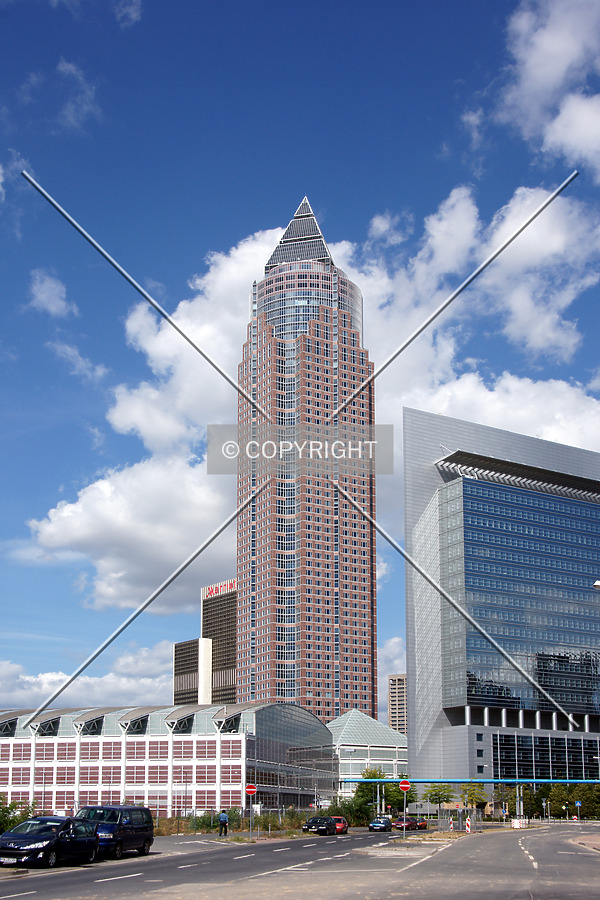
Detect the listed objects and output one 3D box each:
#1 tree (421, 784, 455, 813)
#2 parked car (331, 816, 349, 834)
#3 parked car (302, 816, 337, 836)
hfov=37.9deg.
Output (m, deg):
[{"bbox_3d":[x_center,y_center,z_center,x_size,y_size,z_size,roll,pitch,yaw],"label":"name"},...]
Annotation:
[{"bbox_3d":[27.032,69.103,172.000,6.300,6.200,6.300,0,-22,0],"label":"tree"},{"bbox_3d":[2.946,30.902,72.000,1.690,1.430,4.050,-5,-21,12],"label":"parked car"},{"bbox_3d":[1.640,29.750,69.300,1.750,1.430,4.400,-5,-23,13],"label":"parked car"}]

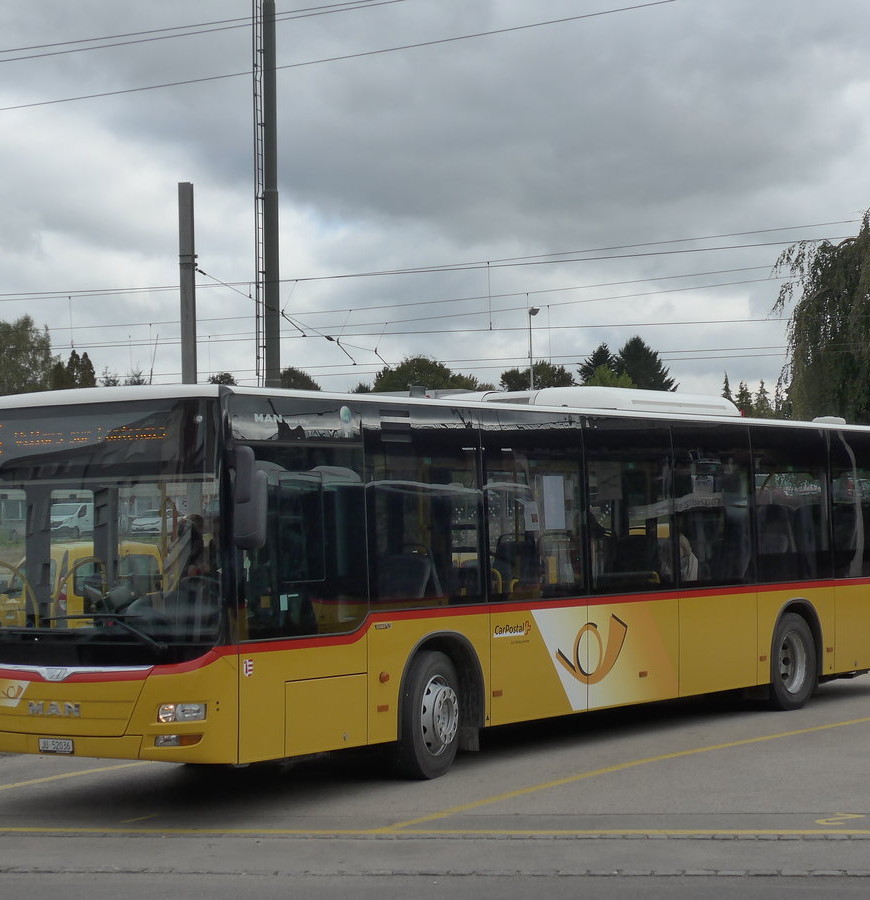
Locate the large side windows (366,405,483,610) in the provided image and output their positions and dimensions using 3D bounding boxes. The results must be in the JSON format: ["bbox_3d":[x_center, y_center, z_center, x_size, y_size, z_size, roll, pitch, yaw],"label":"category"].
[{"bbox_3d":[-0.066,0.412,16.320,0.090,1.430,1.520,-1,-1,34],"label":"large side windows"}]

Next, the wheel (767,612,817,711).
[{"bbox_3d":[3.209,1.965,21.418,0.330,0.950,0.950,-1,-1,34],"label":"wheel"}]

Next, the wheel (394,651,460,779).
[{"bbox_3d":[-0.091,1.896,16.522,0.290,0.950,0.950,-1,-1,25],"label":"wheel"}]

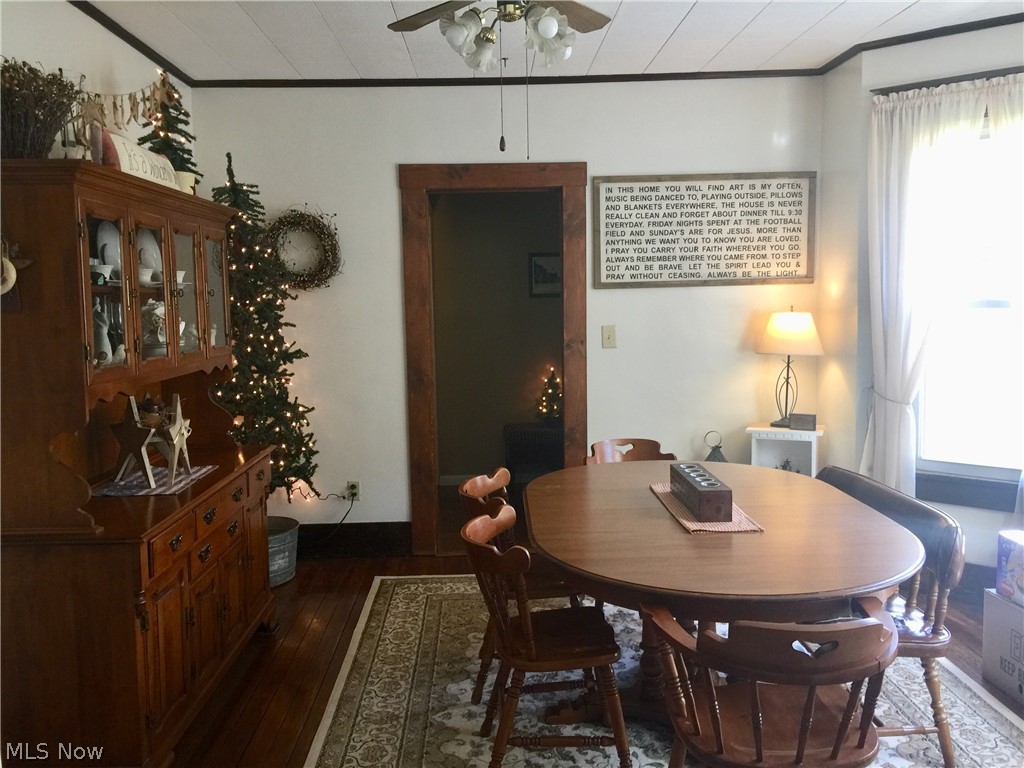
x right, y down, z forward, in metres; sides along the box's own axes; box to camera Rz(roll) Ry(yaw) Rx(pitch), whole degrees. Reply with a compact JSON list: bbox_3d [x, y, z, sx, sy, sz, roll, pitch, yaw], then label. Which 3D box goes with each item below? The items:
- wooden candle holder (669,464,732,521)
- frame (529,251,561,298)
[{"bbox_3d":[0.632,0.361,2.905,0.104,0.102,0.410,-1,6,-1],"label":"wooden candle holder"},{"bbox_3d":[0.345,-0.823,6.506,0.440,0.339,0.030,-1,6,-1],"label":"frame"}]

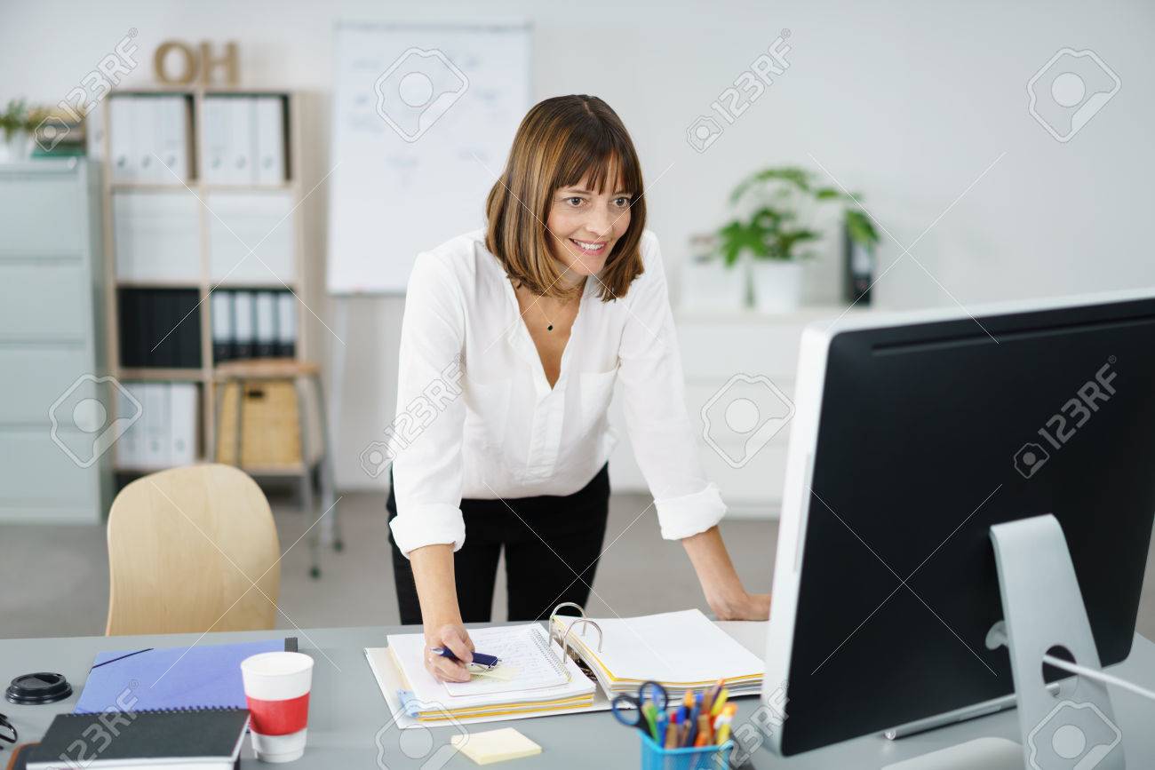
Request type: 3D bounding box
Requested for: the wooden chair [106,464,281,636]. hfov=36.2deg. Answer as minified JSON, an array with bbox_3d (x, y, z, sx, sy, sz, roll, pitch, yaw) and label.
[{"bbox_3d":[-0.678,0.571,3.290,0.460,0.787,0.500,-3,9,-20],"label":"wooden chair"}]

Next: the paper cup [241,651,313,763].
[{"bbox_3d":[-0.363,0.395,2.147,0.088,0.115,0.088,1,10,0],"label":"paper cup"}]

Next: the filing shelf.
[{"bbox_3d":[-1.357,-0.337,6.644,0.726,1.535,0.390,0,9,0],"label":"filing shelf"}]

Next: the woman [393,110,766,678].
[{"bbox_3d":[-0.023,0.322,2.641,0.580,1.490,0.800,-2,9,-15],"label":"woman"}]

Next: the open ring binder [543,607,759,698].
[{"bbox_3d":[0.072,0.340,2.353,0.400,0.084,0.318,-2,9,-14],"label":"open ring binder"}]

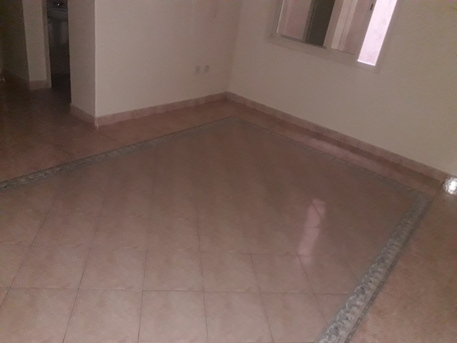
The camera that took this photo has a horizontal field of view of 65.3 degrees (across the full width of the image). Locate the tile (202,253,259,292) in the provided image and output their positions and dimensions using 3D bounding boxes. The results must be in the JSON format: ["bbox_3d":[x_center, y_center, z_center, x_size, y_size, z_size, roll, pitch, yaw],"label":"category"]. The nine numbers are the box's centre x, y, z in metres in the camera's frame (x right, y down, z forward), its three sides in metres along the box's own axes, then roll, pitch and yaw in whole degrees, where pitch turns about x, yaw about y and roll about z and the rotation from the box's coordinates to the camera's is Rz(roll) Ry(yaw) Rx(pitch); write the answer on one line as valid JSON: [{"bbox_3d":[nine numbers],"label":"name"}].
[{"bbox_3d":[0.000,0.588,2.099,0.317,0.010,0.317,5,27,-11],"label":"tile"}]

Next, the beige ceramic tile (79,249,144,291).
[{"bbox_3d":[-0.626,0.537,1.978,0.317,0.010,0.317,5,27,-11],"label":"beige ceramic tile"}]

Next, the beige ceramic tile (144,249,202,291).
[{"bbox_3d":[-0.313,0.562,2.039,0.317,0.010,0.317,5,27,-11],"label":"beige ceramic tile"}]

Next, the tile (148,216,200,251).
[{"bbox_3d":[-0.355,0.411,2.318,0.317,0.010,0.317,5,27,-11],"label":"tile"}]

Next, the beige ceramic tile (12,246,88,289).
[{"bbox_3d":[-0.940,0.512,1.918,0.317,0.010,0.317,5,27,-11],"label":"beige ceramic tile"}]

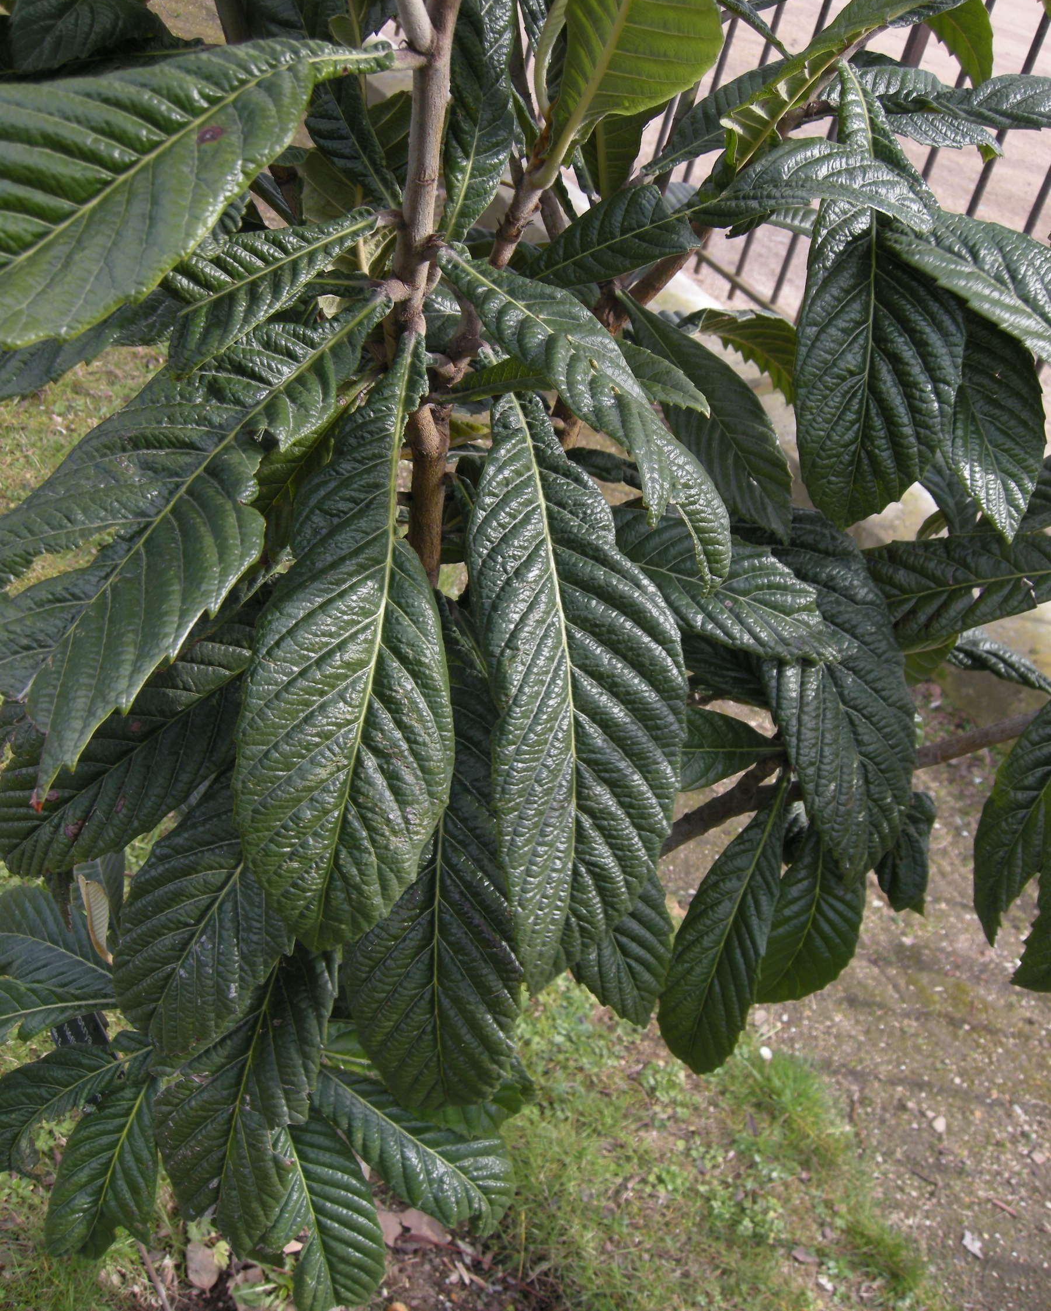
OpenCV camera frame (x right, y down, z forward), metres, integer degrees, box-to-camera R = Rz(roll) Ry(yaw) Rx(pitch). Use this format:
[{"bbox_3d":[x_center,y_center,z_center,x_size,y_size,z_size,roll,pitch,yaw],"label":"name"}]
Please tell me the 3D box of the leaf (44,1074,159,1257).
[{"bbox_3d":[-0.296,0.370,1.045,0.075,0.127,0.030,15,-14,15],"label":"leaf"}]

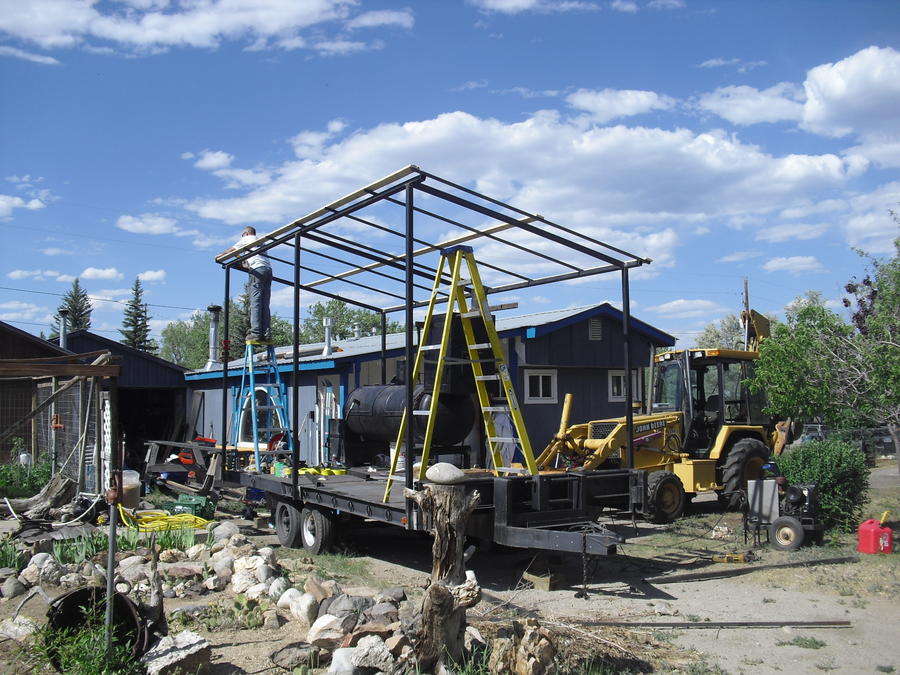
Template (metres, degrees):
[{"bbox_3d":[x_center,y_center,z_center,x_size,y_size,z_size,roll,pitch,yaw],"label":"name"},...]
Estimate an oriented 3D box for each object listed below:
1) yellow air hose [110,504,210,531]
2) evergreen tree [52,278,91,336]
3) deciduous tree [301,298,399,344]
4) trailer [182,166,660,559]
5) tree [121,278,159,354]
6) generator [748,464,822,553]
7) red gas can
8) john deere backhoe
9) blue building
[{"bbox_3d":[-3.520,2.240,11.500,1.150,0.220,0.900,0,-4,0],"label":"yellow air hose"},{"bbox_3d":[-22.000,1.300,55.000,4.200,9.500,4.200,0,-4,0],"label":"evergreen tree"},{"bbox_3d":[-5.300,1.760,50.000,5.900,7.700,5.900,0,-4,0],"label":"deciduous tree"},{"bbox_3d":[-0.341,0.541,10.503,2.679,3.657,7.115,2,-4,-29],"label":"trailer"},{"bbox_3d":[-18.200,1.200,55.000,3.700,9.600,3.700,0,-4,0],"label":"tree"},{"bbox_3d":[3.800,1.930,10.600,0.850,0.850,0.650,-1,-5,11],"label":"generator"},{"bbox_3d":[4.680,2.200,10.350,0.340,0.380,0.250,2,-5,-25],"label":"red gas can"},{"bbox_3d":[3.700,1.250,15.900,6.400,3.400,2.200,2,-5,-28],"label":"john deere backhoe"},{"bbox_3d":[-2.800,2.100,29.000,4.500,3.800,23.500,2,-5,-29],"label":"blue building"}]

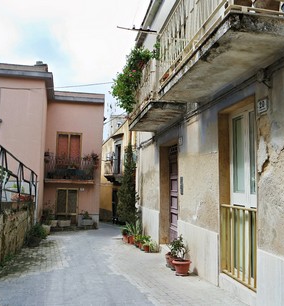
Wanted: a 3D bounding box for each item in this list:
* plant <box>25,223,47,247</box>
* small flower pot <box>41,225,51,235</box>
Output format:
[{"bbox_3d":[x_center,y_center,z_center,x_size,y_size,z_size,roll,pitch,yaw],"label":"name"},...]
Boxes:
[{"bbox_3d":[-3.409,2.633,9.900,0.560,0.700,0.580,2,-5,-11],"label":"plant"},{"bbox_3d":[-4.031,3.196,12.800,0.400,0.420,0.400,2,-5,-11],"label":"small flower pot"}]

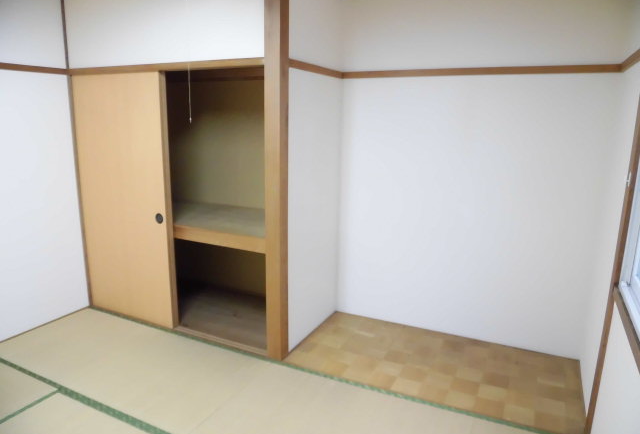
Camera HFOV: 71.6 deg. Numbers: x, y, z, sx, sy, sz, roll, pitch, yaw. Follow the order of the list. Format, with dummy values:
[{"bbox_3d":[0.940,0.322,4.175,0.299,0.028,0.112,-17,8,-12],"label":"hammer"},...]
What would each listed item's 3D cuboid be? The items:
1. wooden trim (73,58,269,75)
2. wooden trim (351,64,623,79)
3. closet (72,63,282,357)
[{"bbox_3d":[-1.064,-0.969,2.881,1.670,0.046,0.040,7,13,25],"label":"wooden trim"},{"bbox_3d":[0.928,-0.930,2.861,1.700,0.047,0.030,7,13,25],"label":"wooden trim"},{"bbox_3d":[-0.847,-0.143,3.414,1.780,1.820,0.865,7,13,25],"label":"closet"}]

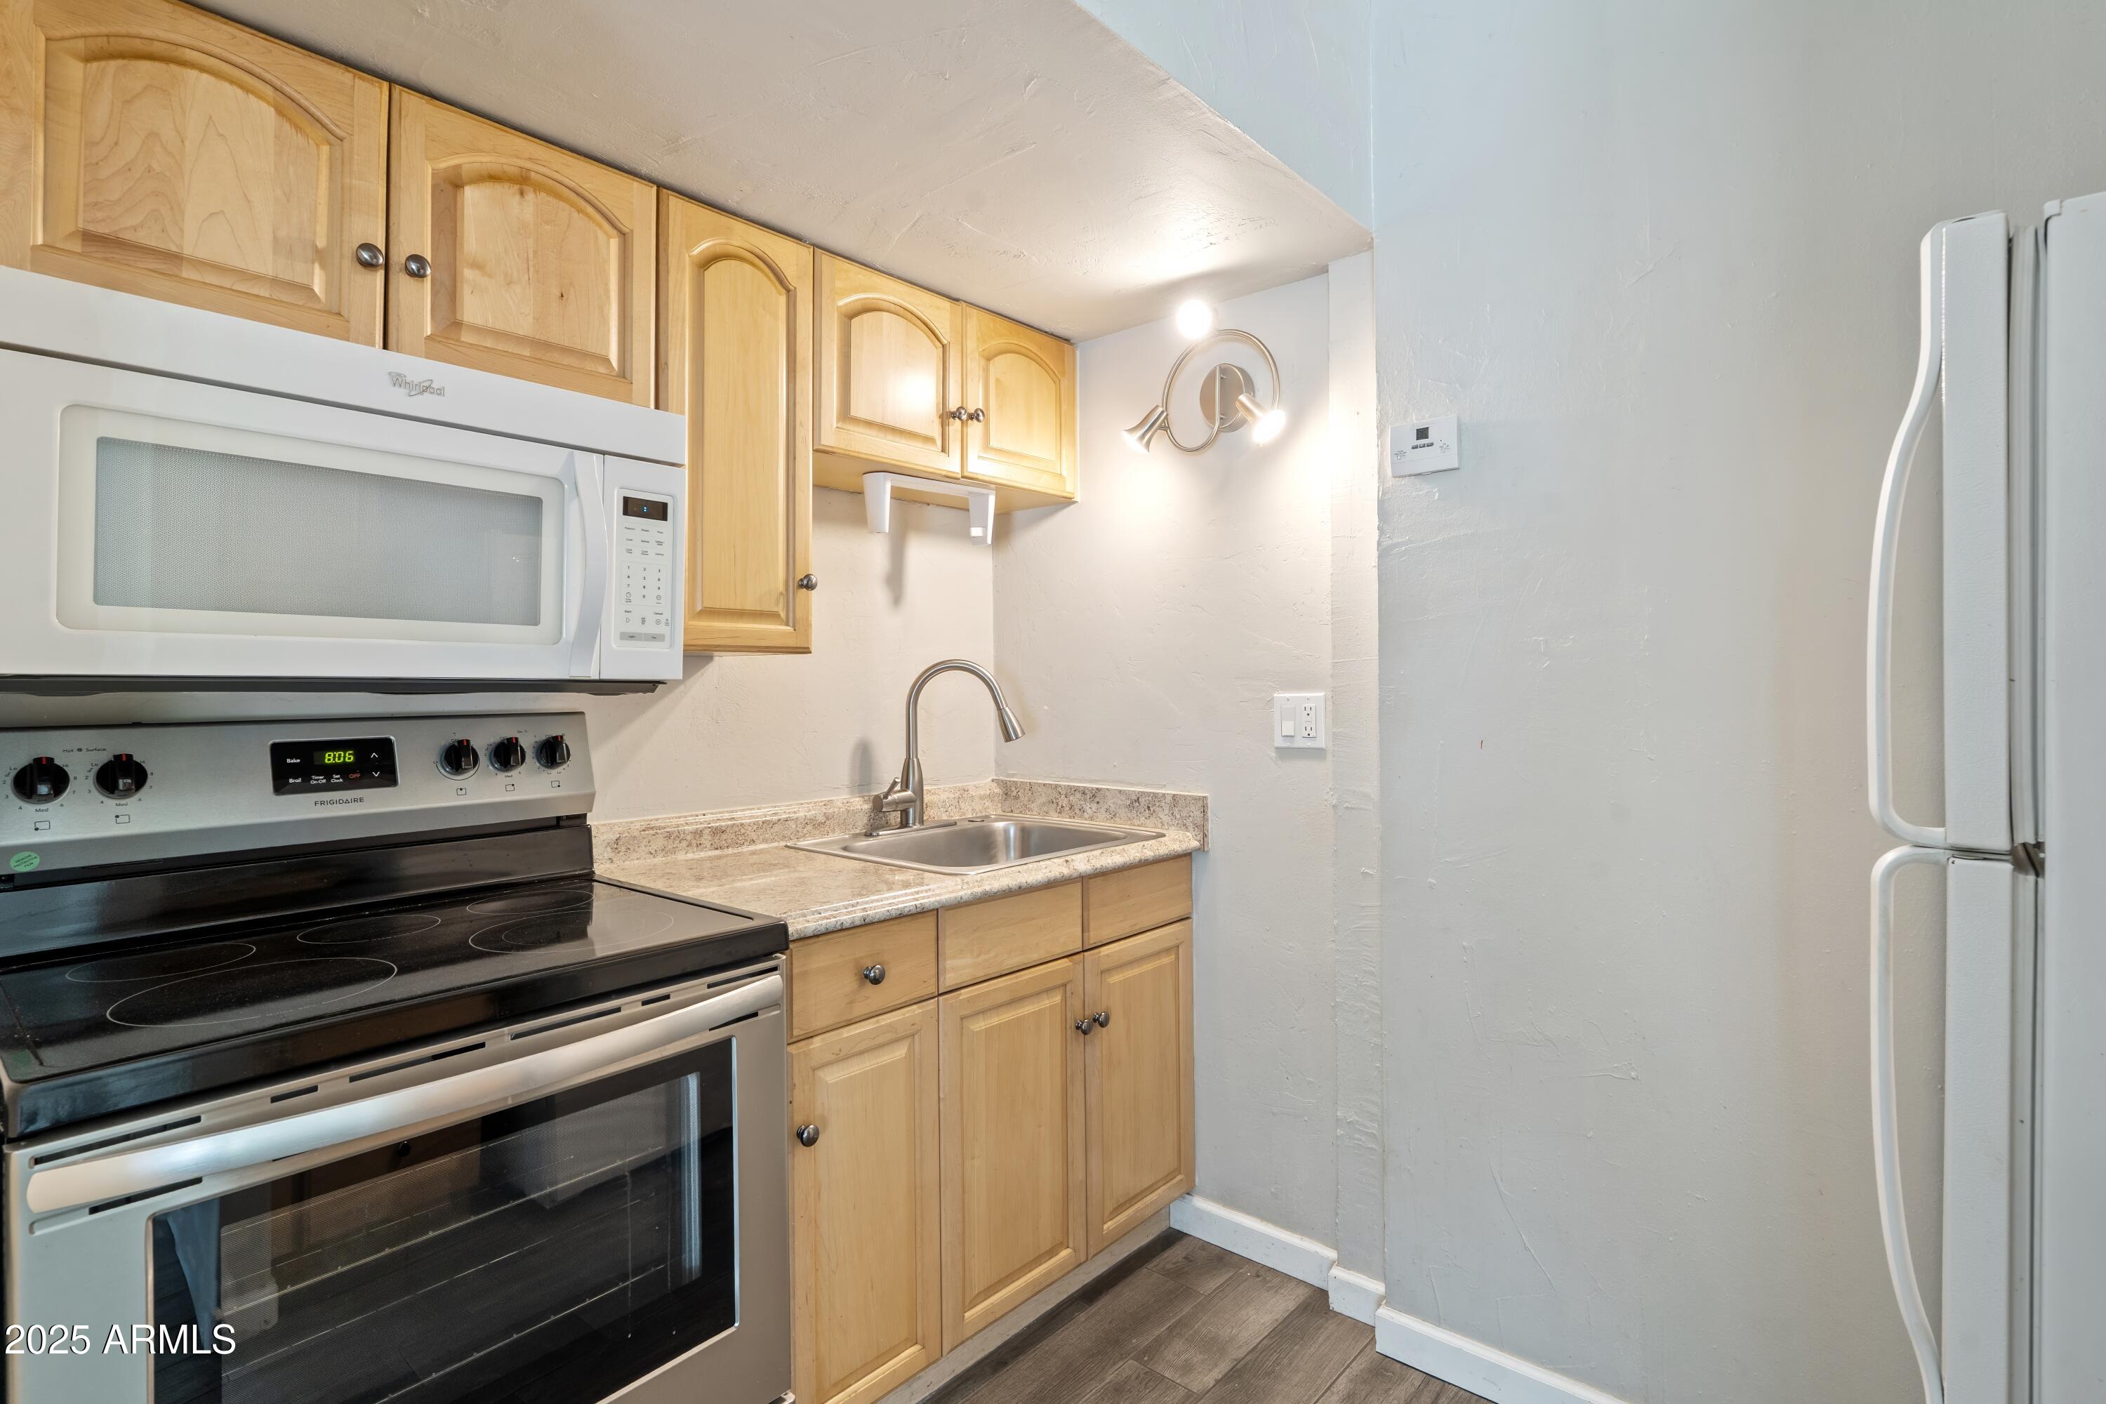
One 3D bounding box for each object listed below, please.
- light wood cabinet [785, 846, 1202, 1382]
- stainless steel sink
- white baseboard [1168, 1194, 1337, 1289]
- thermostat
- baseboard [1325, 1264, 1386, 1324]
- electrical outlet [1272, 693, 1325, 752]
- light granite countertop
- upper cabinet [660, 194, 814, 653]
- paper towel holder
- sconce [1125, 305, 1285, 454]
[{"bbox_3d":[-0.268,0.768,2.058,0.633,0.867,1.039,0,1,43],"label":"light wood cabinet"},{"bbox_3d":[-0.155,0.389,2.203,0.563,0.171,0.617,0,1,43],"label":"stainless steel sink"},{"bbox_3d":[0.423,1.152,2.134,0.402,0.086,0.013,0,1,43],"label":"white baseboard"},{"bbox_3d":[0.650,-0.448,1.749,0.122,0.090,0.027,0,1,43],"label":"thermostat"},{"bbox_3d":[0.591,1.154,1.927,0.112,0.083,0.014,0,1,43],"label":"baseboard"},{"bbox_3d":[0.504,0.040,2.040,0.115,0.113,0.010,0,1,43],"label":"electrical outlet"},{"bbox_3d":[-0.264,0.278,2.047,0.654,0.124,1.044,0,1,43],"label":"light granite countertop"},{"bbox_3d":[-0.662,-0.472,1.866,0.310,0.769,0.300,0,1,43],"label":"upper cabinet"},{"bbox_3d":[-0.268,-0.422,2.208,0.072,0.127,0.310,0,1,43],"label":"paper towel holder"},{"bbox_3d":[0.314,-0.688,2.108,0.387,0.293,0.146,0,1,43],"label":"sconce"}]

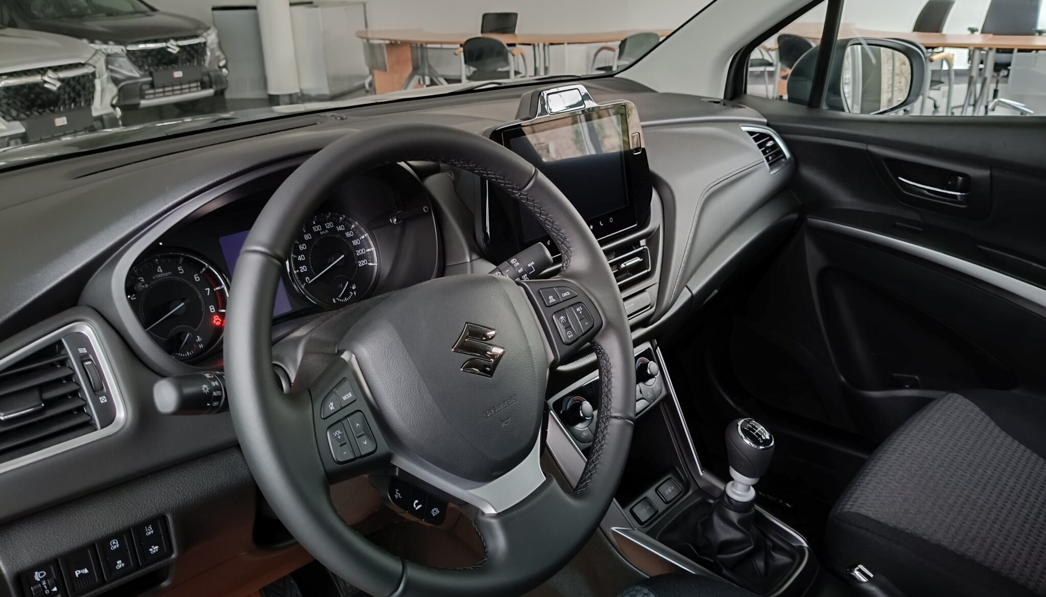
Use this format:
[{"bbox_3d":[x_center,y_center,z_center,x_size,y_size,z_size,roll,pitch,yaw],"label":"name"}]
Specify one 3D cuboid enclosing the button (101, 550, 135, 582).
[{"bbox_3d":[-0.319,0.208,0.617,0.022,0.017,0.010,-19,24,-36],"label":"button"}]

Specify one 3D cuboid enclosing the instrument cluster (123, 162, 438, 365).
[{"bbox_3d":[-0.245,-0.033,0.791,0.310,0.155,0.090,-23,11,-42],"label":"instrument cluster"}]

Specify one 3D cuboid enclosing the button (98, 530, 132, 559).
[{"bbox_3d":[-0.319,0.191,0.612,0.022,0.017,0.010,-19,24,-36],"label":"button"}]

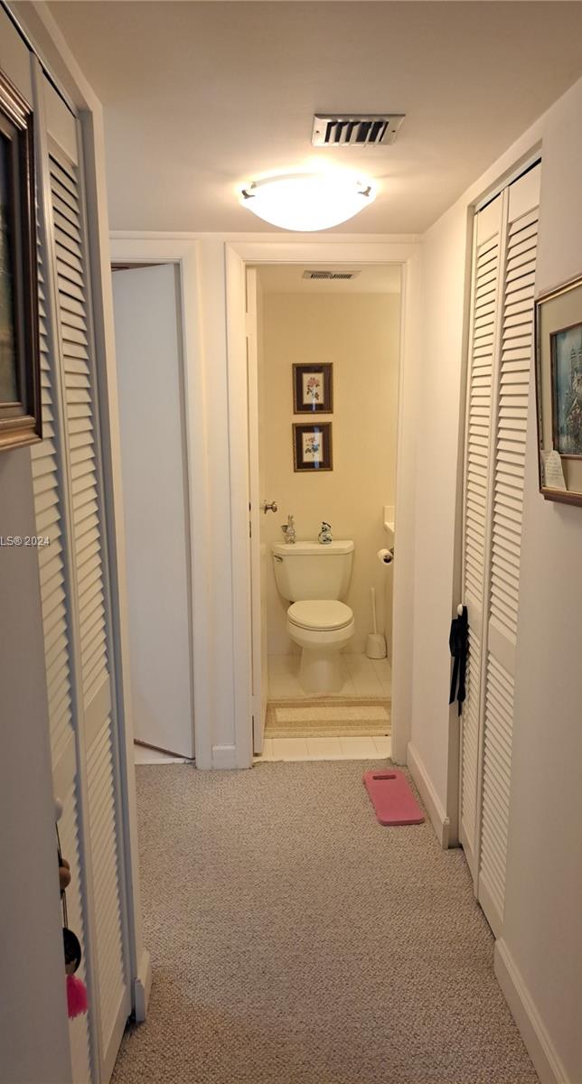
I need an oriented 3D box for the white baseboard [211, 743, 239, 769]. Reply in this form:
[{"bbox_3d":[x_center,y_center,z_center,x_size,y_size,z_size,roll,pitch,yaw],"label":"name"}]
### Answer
[{"bbox_3d":[-0.284,0.908,3.178,0.099,0.102,0.017,-1,10,-3],"label":"white baseboard"}]

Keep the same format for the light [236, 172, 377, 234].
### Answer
[{"bbox_3d":[0.050,-0.973,2.183,0.397,0.133,0.397,-1,10,-3],"label":"light"}]

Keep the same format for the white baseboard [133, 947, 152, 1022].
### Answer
[{"bbox_3d":[-0.376,1.133,1.933,0.018,0.109,0.139,-1,10,-3],"label":"white baseboard"}]

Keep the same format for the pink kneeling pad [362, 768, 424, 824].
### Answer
[{"bbox_3d":[0.394,0.991,2.928,0.171,0.021,0.385,-1,10,-3],"label":"pink kneeling pad"}]

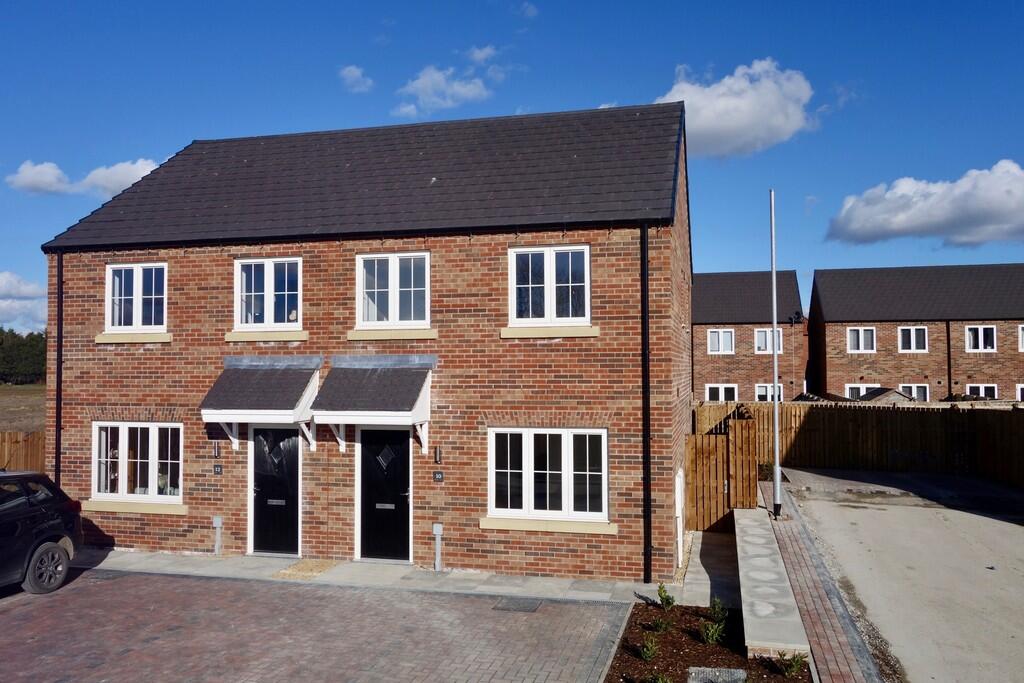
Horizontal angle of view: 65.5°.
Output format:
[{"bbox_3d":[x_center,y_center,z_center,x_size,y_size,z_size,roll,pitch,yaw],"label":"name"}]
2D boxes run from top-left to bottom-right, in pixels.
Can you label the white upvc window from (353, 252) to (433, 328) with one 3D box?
[{"bbox_3d":[-1.811,-0.762,12.207,1.217,1.143,0.090,-1,-2,14],"label":"white upvc window"}]

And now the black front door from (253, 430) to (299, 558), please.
[{"bbox_3d":[-3.724,2.367,12.630,0.826,1.947,0.070,-1,-2,12],"label":"black front door"}]

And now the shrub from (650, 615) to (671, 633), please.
[{"bbox_3d":[1.646,3.119,8.834,0.222,0.181,0.222,-1,-2,14],"label":"shrub"}]

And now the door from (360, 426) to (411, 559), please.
[{"bbox_3d":[-1.926,2.343,12.186,0.797,1.976,0.070,-1,-2,14],"label":"door"}]

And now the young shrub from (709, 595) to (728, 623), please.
[{"bbox_3d":[2.382,3.076,9.195,0.231,0.309,0.231,-1,-2,14],"label":"young shrub"}]

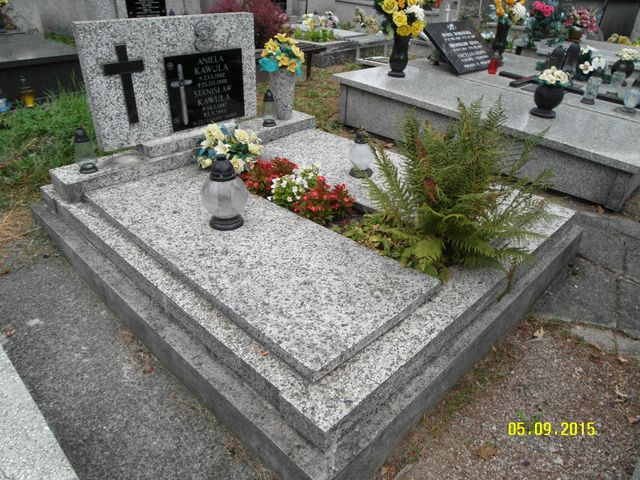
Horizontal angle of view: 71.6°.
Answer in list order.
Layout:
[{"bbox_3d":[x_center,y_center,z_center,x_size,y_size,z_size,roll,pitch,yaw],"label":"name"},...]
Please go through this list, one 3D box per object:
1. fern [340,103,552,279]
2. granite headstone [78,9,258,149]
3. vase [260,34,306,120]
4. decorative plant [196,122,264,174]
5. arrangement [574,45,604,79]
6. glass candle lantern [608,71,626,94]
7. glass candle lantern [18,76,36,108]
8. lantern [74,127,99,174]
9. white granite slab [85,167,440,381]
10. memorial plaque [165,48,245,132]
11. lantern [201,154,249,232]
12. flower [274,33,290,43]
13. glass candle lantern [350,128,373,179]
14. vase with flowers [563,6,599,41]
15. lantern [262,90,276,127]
[{"bbox_3d":[0.485,-0.233,1.826,0.740,0.550,0.740,0,30,0],"label":"fern"},{"bbox_3d":[-0.819,-0.953,2.616,0.065,0.636,1.055,27,39,37],"label":"granite headstone"},{"bbox_3d":[-0.269,-1.137,3.135,0.310,0.565,0.320,27,39,37],"label":"vase"},{"bbox_3d":[-0.483,-0.491,2.382,0.280,0.220,0.340,27,39,37],"label":"decorative plant"},{"bbox_3d":[2.638,-1.737,4.343,0.290,0.280,0.260,27,39,37],"label":"arrangement"},{"bbox_3d":[2.670,-1.415,3.991,0.110,0.180,0.110,27,39,37],"label":"glass candle lantern"},{"bbox_3d":[-2.486,-1.249,3.758,0.130,0.250,0.130,1,30,0],"label":"glass candle lantern"},{"bbox_3d":[-1.221,-0.463,2.295,0.100,0.225,0.100,27,39,37],"label":"lantern"},{"bbox_3d":[-0.349,-0.025,1.846,1.561,0.045,0.620,27,39,37],"label":"white granite slab"},{"bbox_3d":[-0.674,-0.909,2.693,0.025,0.413,0.523,27,39,37],"label":"memorial plaque"},{"bbox_3d":[-0.390,-0.201,1.812,0.190,0.296,0.190,1,30,0],"label":"lantern"},{"bbox_3d":[-0.256,-1.375,3.011,0.110,0.065,0.115,27,39,37],"label":"flower"},{"bbox_3d":[0.235,-0.479,2.443,0.142,0.250,0.142,0,30,0],"label":"glass candle lantern"},{"bbox_3d":[3.866,-3.236,6.622,0.460,0.460,0.480,27,39,37],"label":"vase with flowers"},{"bbox_3d":[-0.337,-0.875,2.924,0.092,0.224,0.092,1,30,0],"label":"lantern"}]

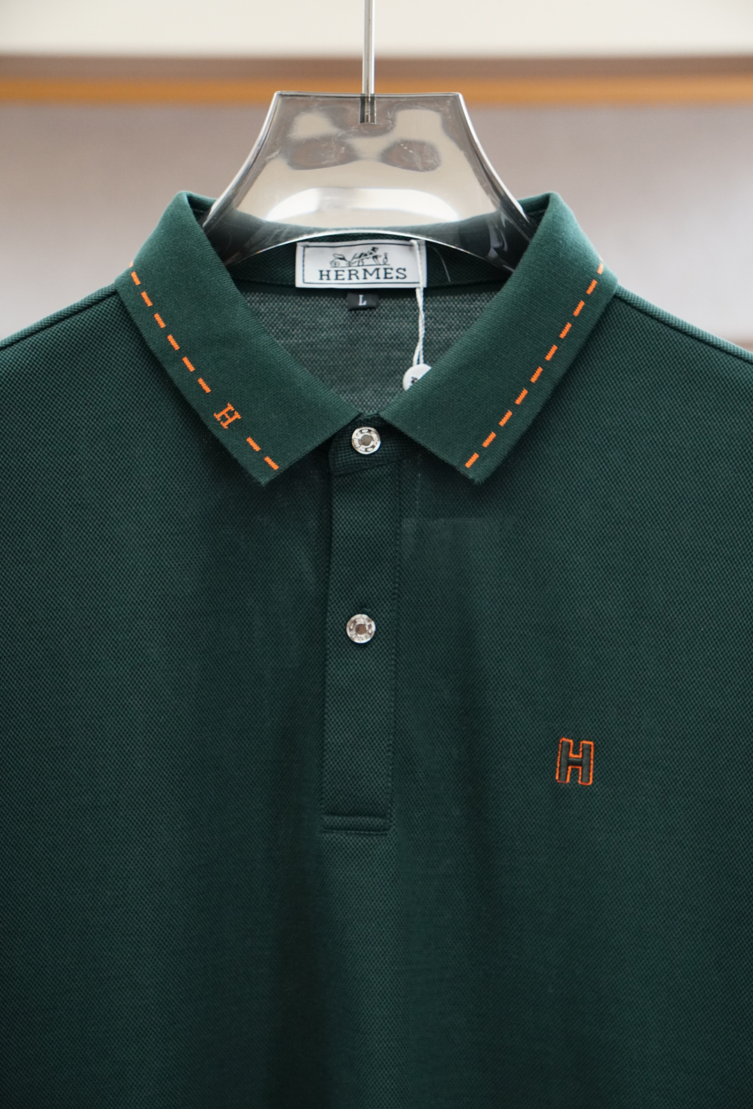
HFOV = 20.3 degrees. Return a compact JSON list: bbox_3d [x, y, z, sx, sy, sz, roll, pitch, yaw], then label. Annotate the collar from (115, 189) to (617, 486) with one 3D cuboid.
[{"bbox_3d":[-0.005,-0.093,0.902,0.216,0.131,0.090,1,3,0],"label":"collar"}]

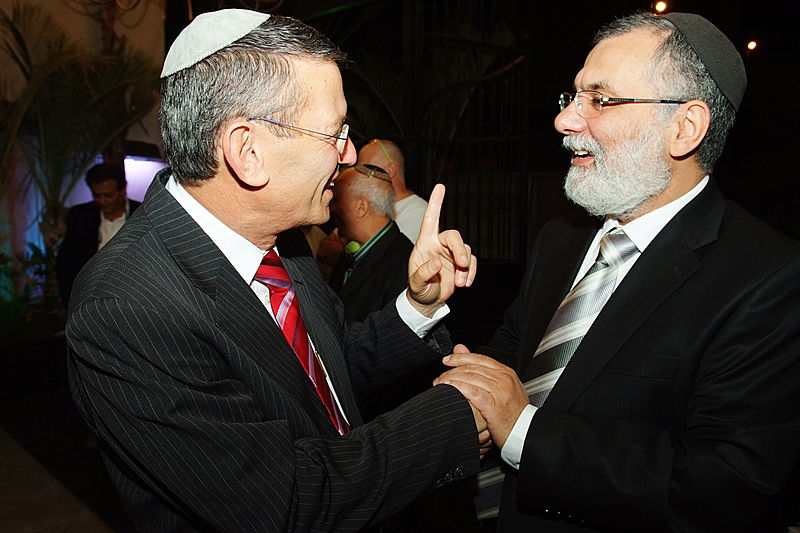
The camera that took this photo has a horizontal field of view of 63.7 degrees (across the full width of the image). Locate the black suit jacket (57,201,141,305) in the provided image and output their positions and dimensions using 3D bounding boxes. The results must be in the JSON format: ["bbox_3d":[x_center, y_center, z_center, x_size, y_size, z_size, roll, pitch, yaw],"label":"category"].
[{"bbox_3d":[-1.290,0.080,2.940,0.520,0.750,0.290,-1,5,-13],"label":"black suit jacket"}]

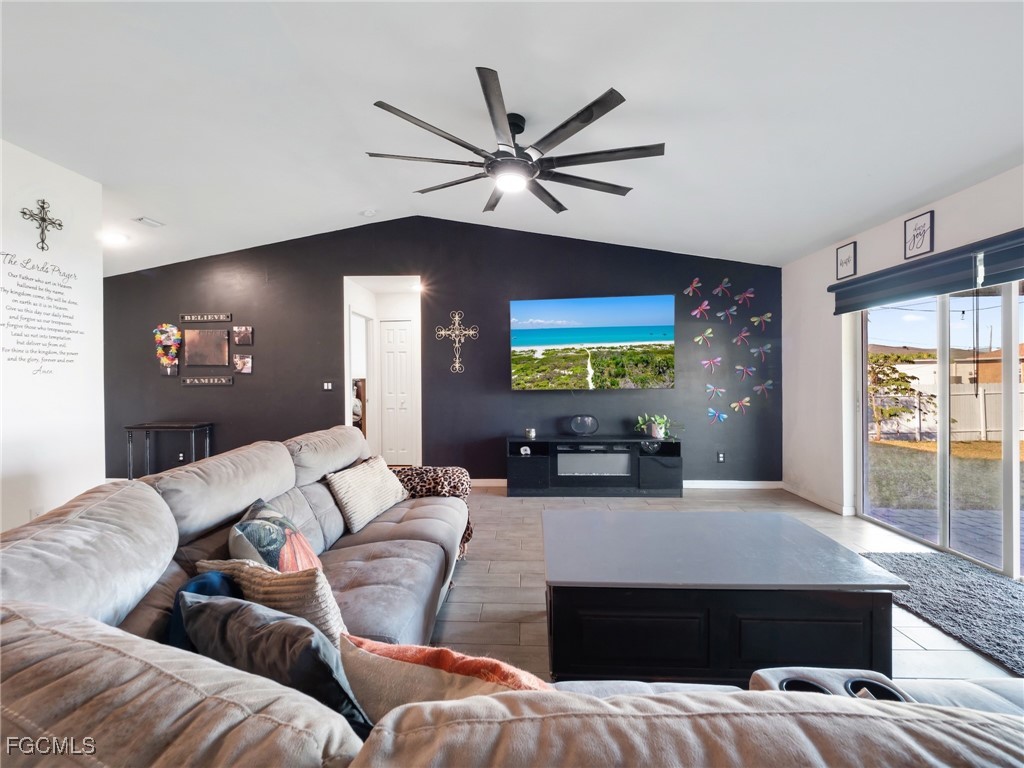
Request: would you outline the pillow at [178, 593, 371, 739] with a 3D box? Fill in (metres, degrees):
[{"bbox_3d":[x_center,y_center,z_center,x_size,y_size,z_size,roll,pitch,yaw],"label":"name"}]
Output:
[{"bbox_3d":[-0.455,0.625,0.855,0.430,0.420,0.150,1,26,22],"label":"pillow"}]

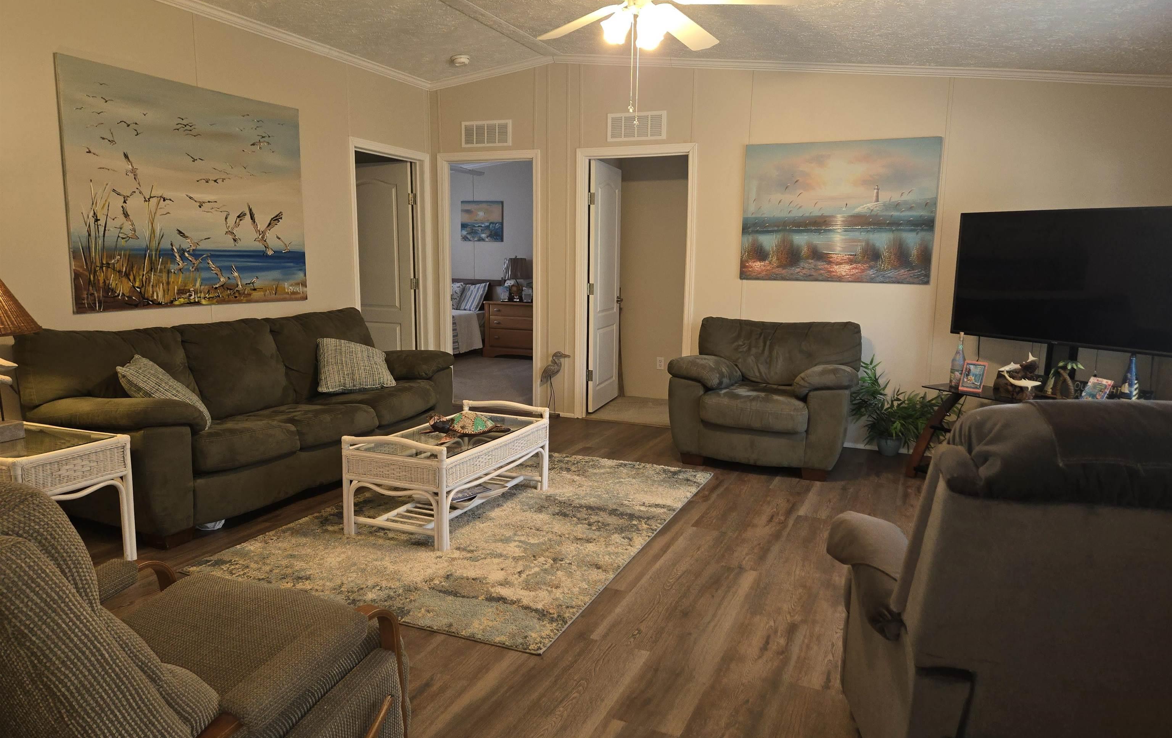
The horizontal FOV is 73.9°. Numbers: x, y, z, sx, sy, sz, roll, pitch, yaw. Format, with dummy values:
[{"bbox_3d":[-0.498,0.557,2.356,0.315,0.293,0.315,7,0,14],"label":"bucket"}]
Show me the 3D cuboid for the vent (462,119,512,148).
[{"bbox_3d":[-0.790,-1.866,6.175,0.460,0.197,0.020,5,9,25],"label":"vent"}]

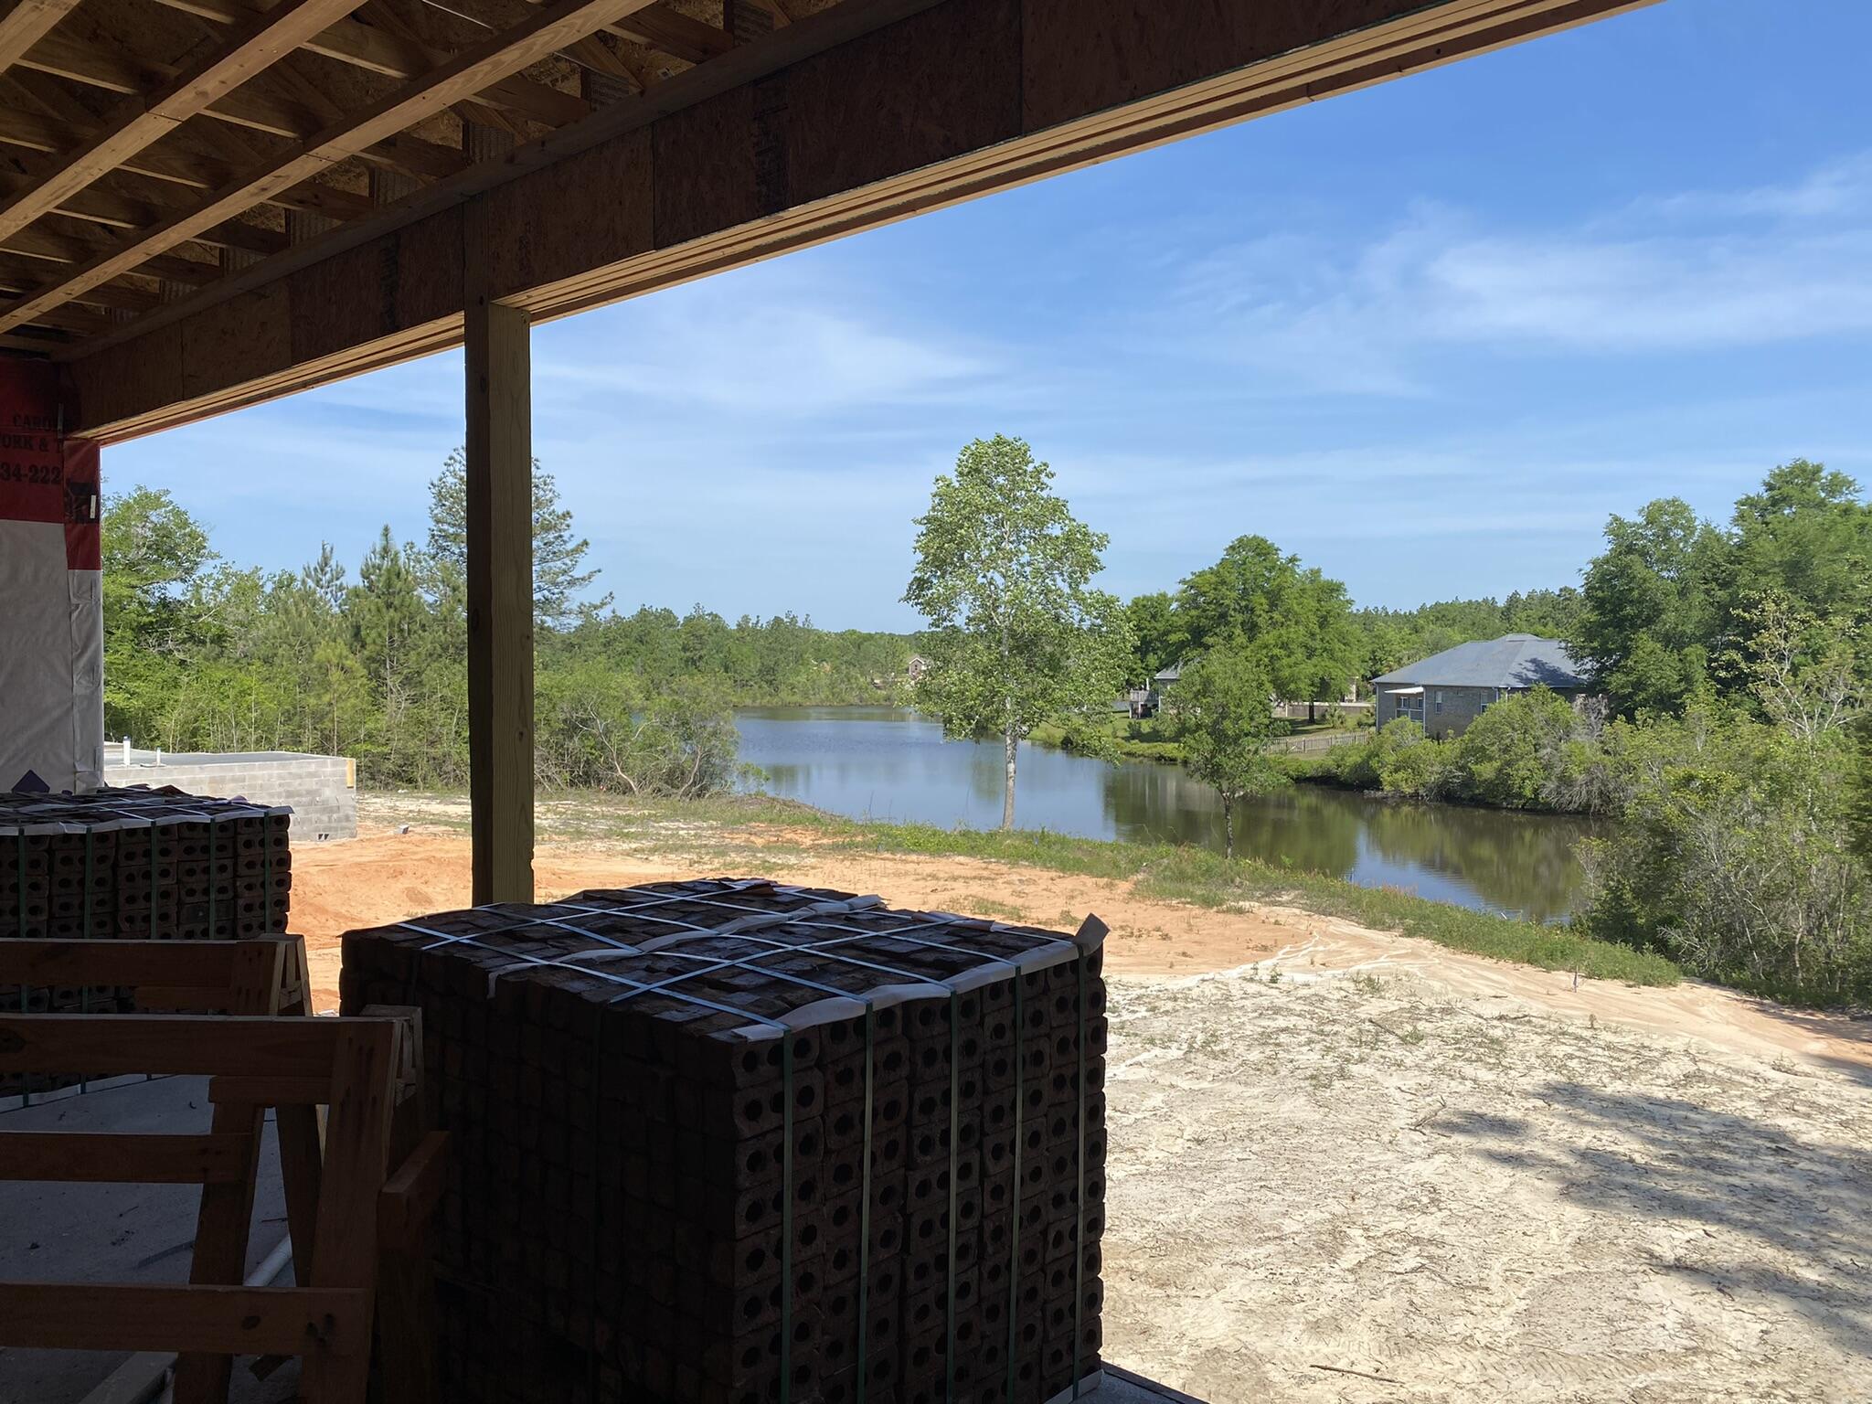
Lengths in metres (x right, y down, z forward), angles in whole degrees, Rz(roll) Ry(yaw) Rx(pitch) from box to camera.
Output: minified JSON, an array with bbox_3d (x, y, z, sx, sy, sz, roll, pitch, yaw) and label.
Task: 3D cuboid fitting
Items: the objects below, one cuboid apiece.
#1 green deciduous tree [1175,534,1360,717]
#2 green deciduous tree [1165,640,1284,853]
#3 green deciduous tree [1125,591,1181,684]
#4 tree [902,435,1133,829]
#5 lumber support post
[{"bbox_3d":[25.264,-5.620,107.000,14.135,14.469,14.135,1,2,13],"label":"green deciduous tree"},{"bbox_3d":[5.912,0.965,29.000,2.443,4.495,2.443,1,2,12],"label":"green deciduous tree"},{"bbox_3d":[20.080,-4.665,130.000,6.490,11.358,6.490,0,2,9],"label":"green deciduous tree"},{"bbox_3d":[2.021,-1.729,35.000,5.752,9.829,5.752,0,2,3],"label":"tree"},{"bbox_3d":[-1.357,-0.045,4.377,0.140,2.800,0.140,2,3,42],"label":"lumber support post"}]

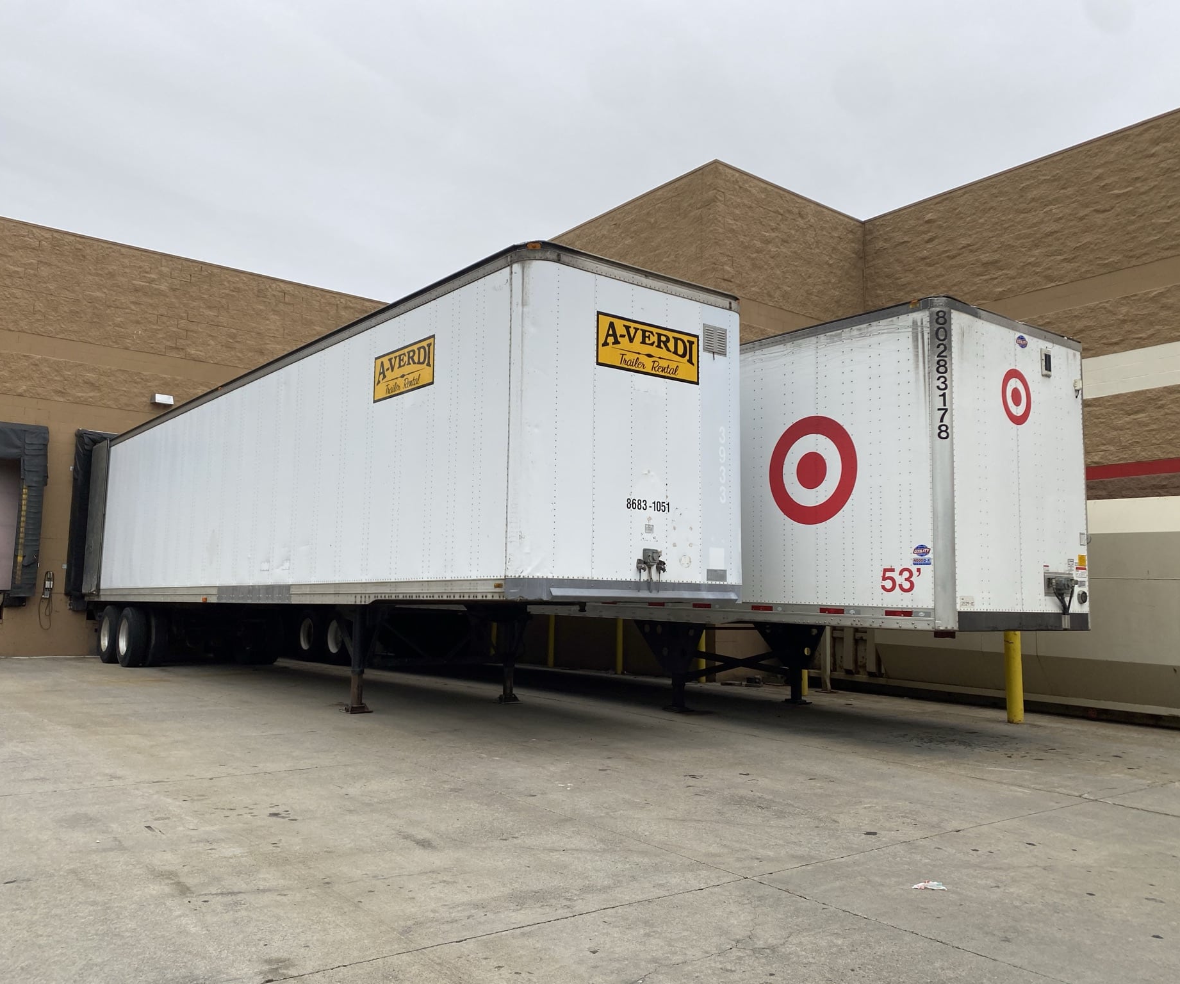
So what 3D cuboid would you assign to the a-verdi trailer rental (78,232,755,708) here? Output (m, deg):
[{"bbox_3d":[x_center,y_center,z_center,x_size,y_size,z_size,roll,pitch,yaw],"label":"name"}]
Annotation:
[{"bbox_3d":[-4.057,0.650,14.119,2.590,4.086,14.500,6,-8,-39],"label":"a-verdi trailer rental"}]

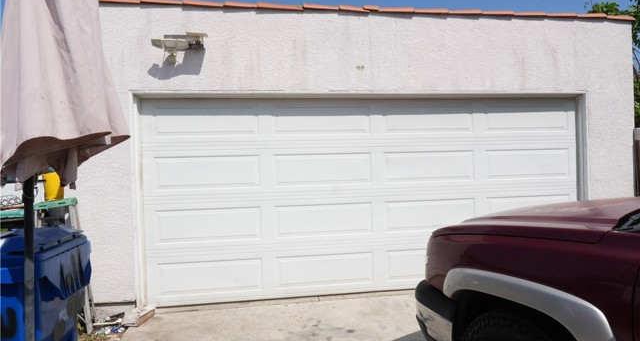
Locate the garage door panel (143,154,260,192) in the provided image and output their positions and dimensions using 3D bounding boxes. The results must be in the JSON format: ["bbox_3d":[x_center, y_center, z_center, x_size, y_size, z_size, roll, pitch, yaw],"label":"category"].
[{"bbox_3d":[-1.133,0.021,4.325,1.051,0.348,0.050,-2,1,-9],"label":"garage door panel"}]

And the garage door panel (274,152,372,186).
[{"bbox_3d":[0.035,-0.010,4.505,1.051,0.348,0.050,-2,1,-9],"label":"garage door panel"}]

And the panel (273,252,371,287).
[{"bbox_3d":[0.065,1.055,4.519,1.038,0.333,0.050,-2,1,-9],"label":"panel"}]

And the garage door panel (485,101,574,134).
[{"bbox_3d":[2.376,-0.611,4.861,1.068,0.333,0.050,-2,1,-9],"label":"garage door panel"}]

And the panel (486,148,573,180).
[{"bbox_3d":[2.389,-0.078,4.868,1.068,0.333,0.050,-2,1,-9],"label":"panel"}]

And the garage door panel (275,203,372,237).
[{"bbox_3d":[0.051,0.521,4.511,1.038,0.333,0.050,-2,1,-9],"label":"garage door panel"}]

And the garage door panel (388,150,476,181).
[{"bbox_3d":[1.206,-0.045,4.685,1.038,0.333,0.050,-2,1,-9],"label":"garage door panel"}]

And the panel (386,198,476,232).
[{"bbox_3d":[1.216,0.493,4.692,1.051,0.348,0.050,-2,1,-9],"label":"panel"}]

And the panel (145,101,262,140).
[{"bbox_3d":[-1.176,-0.511,4.310,1.098,0.353,0.050,-2,1,-9],"label":"panel"}]

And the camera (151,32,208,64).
[{"bbox_3d":[-1.309,-1.136,4.018,0.500,0.280,0.250,-2,1,-9],"label":"camera"}]

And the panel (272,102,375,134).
[{"bbox_3d":[0.022,-0.543,4.497,1.051,0.348,0.050,-2,1,-9],"label":"panel"}]

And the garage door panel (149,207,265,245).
[{"bbox_3d":[-1.120,0.554,4.332,1.051,0.348,0.050,-2,1,-9],"label":"garage door panel"}]

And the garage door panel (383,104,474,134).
[{"bbox_3d":[1.192,-0.578,4.677,1.038,0.333,0.050,-2,1,-9],"label":"garage door panel"}]

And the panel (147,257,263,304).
[{"bbox_3d":[-1.107,1.093,4.340,1.061,0.363,0.050,-2,1,-9],"label":"panel"}]

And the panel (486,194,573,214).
[{"bbox_3d":[2.403,0.455,4.876,1.068,0.333,0.050,-2,1,-9],"label":"panel"}]

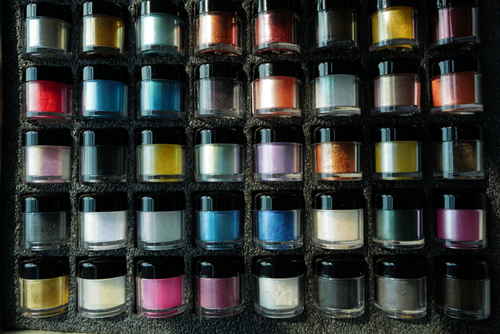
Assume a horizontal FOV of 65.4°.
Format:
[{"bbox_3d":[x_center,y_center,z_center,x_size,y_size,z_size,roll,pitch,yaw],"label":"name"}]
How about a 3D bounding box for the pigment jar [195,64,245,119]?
[{"bbox_3d":[-0.021,-0.052,0.276,0.034,0.034,0.037,-1,88,2],"label":"pigment jar"}]

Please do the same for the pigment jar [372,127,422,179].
[{"bbox_3d":[0.102,-0.009,0.271,0.034,0.034,0.036,0,87,2],"label":"pigment jar"}]

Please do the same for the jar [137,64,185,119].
[{"bbox_3d":[-0.063,-0.051,0.279,0.034,0.034,0.036,0,87,2],"label":"jar"}]

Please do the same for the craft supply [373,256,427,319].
[{"bbox_3d":[0.102,0.080,0.266,0.034,0.034,0.036,0,87,2],"label":"craft supply"}]

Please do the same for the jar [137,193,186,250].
[{"bbox_3d":[-0.062,0.037,0.274,0.034,0.034,0.036,0,87,2],"label":"jar"}]

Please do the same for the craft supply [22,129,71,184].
[{"bbox_3d":[-0.140,-0.006,0.272,0.034,0.034,0.037,0,87,2],"label":"craft supply"}]

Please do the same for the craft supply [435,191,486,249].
[{"bbox_3d":[0.142,0.035,0.267,0.034,0.034,0.037,-1,88,2],"label":"craft supply"}]

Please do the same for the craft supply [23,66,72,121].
[{"bbox_3d":[-0.140,-0.049,0.275,0.034,0.034,0.037,0,87,2],"label":"craft supply"}]

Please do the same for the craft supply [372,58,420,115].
[{"bbox_3d":[0.099,-0.052,0.266,0.034,0.034,0.037,0,87,2],"label":"craft supply"}]

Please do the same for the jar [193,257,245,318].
[{"bbox_3d":[-0.021,0.081,0.270,0.034,0.034,0.036,0,87,2],"label":"jar"}]

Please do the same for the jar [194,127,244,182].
[{"bbox_3d":[-0.021,-0.008,0.275,0.034,0.034,0.037,-1,88,2],"label":"jar"}]

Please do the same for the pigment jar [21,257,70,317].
[{"bbox_3d":[-0.143,0.082,0.276,0.034,0.034,0.037,-1,88,2],"label":"pigment jar"}]

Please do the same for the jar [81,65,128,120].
[{"bbox_3d":[-0.100,-0.050,0.273,0.034,0.034,0.037,0,87,2],"label":"jar"}]

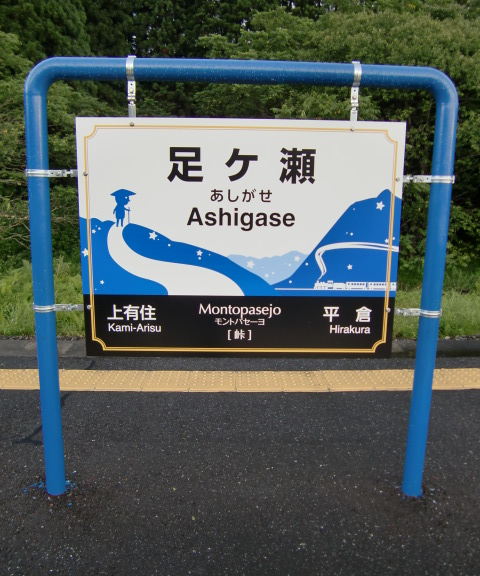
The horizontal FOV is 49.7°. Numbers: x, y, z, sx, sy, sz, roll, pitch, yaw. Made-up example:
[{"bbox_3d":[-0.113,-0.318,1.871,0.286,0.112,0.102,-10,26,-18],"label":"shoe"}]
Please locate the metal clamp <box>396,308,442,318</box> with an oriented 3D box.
[{"bbox_3d":[0.700,0.101,2.044,0.189,0.034,0.085,1,10,-1],"label":"metal clamp"}]

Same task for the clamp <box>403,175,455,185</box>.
[{"bbox_3d":[0.706,-0.409,1.950,0.203,0.034,0.085,1,10,-1],"label":"clamp"}]

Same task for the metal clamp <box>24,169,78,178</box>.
[{"bbox_3d":[-0.694,-0.426,1.928,0.206,0.034,0.085,1,10,-1],"label":"metal clamp"}]

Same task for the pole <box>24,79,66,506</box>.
[{"bbox_3d":[-0.750,0.046,2.014,0.076,1.644,0.076,1,10,-1],"label":"pole"}]

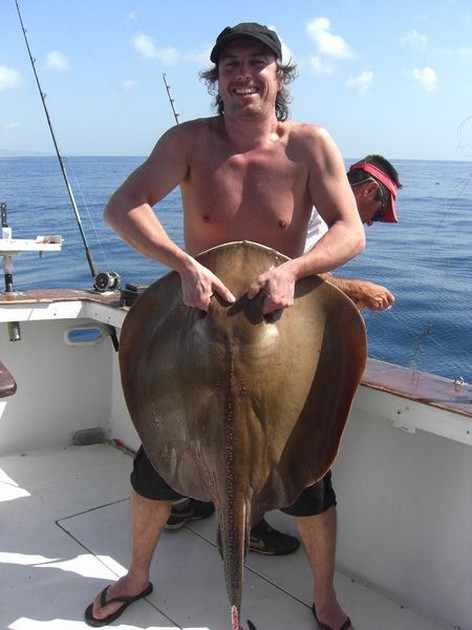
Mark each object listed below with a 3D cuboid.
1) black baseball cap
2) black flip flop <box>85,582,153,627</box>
[{"bbox_3d":[0.031,-0.769,1.958,0.190,0.120,0.255,1,7,10],"label":"black baseball cap"},{"bbox_3d":[-0.397,0.959,2.355,0.102,0.060,0.275,11,16,38],"label":"black flip flop"}]

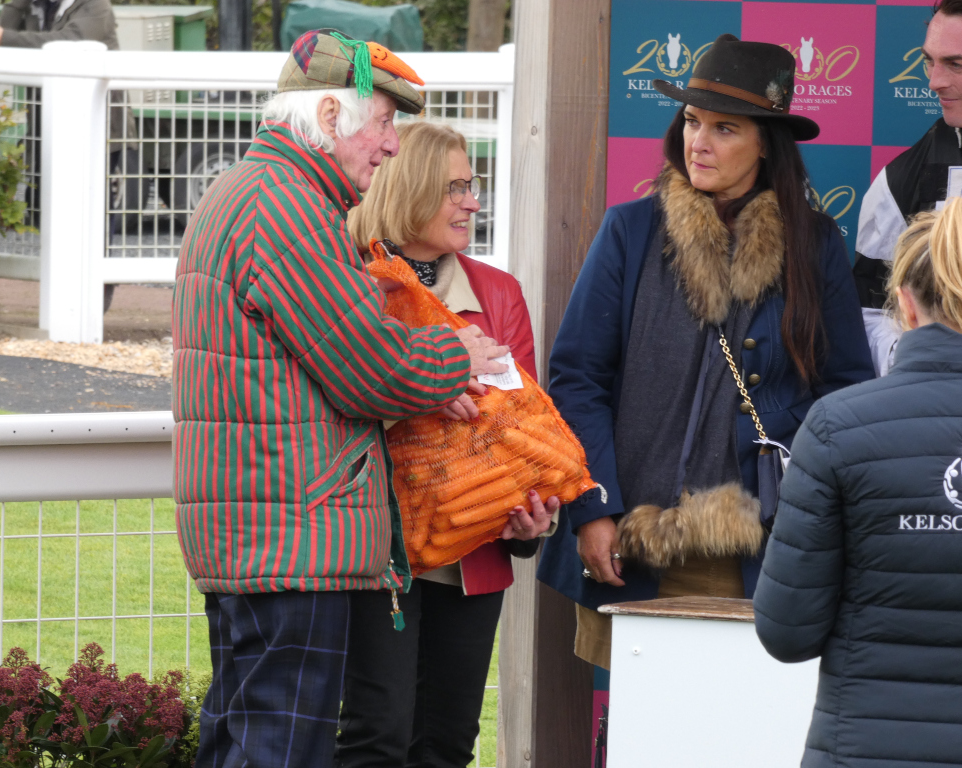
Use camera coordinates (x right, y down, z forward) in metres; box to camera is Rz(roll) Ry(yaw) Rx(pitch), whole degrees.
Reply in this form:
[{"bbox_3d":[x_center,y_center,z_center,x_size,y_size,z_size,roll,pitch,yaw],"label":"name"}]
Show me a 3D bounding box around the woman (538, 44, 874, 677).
[{"bbox_3d":[0.390,0.250,19.800,0.580,1.720,0.400,1,3,-4],"label":"woman"}]

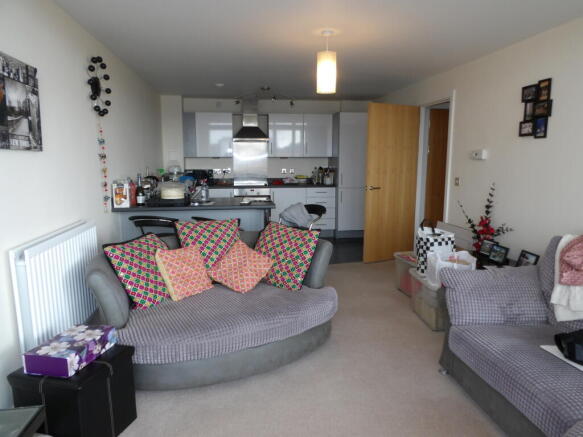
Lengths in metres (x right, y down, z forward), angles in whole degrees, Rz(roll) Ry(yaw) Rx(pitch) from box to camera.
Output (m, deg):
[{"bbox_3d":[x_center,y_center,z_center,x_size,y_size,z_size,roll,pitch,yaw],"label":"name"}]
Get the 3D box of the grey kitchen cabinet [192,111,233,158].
[{"bbox_3d":[-1.295,-1.401,6.850,0.600,0.720,0.330,-1,9,-8],"label":"grey kitchen cabinet"}]

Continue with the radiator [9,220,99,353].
[{"bbox_3d":[-1.400,0.411,2.507,0.080,0.670,1.050,-1,9,-8],"label":"radiator"}]

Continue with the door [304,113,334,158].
[{"bbox_3d":[0.459,-1.423,6.955,0.504,0.732,0.040,-1,9,-8],"label":"door"}]

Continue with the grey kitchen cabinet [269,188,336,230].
[{"bbox_3d":[0.170,-0.186,7.107,1.096,0.725,0.580,-1,9,-8],"label":"grey kitchen cabinet"}]

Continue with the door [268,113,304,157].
[{"bbox_3d":[-0.085,-1.411,6.877,0.595,0.730,0.040,-1,9,-8],"label":"door"}]

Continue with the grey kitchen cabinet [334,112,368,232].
[{"bbox_3d":[1.045,-0.818,7.146,0.605,1.978,0.590,-1,9,-8],"label":"grey kitchen cabinet"}]

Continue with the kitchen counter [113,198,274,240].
[{"bbox_3d":[-0.987,0.269,4.395,1.540,0.906,0.770,-1,9,-9],"label":"kitchen counter"}]

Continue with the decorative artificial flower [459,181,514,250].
[{"bbox_3d":[1.749,-0.008,3.644,0.340,0.630,0.380,-1,9,-9],"label":"decorative artificial flower"}]

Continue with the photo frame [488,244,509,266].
[{"bbox_3d":[1.848,0.316,3.577,0.025,0.137,0.180,9,4,-24],"label":"photo frame"}]

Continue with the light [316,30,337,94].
[{"bbox_3d":[0.296,-1.279,3.342,0.172,0.490,0.172,-1,9,-9],"label":"light"}]

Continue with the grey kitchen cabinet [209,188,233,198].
[{"bbox_3d":[-1.284,-0.117,6.976,0.600,0.840,0.560,-1,9,-9],"label":"grey kitchen cabinet"}]

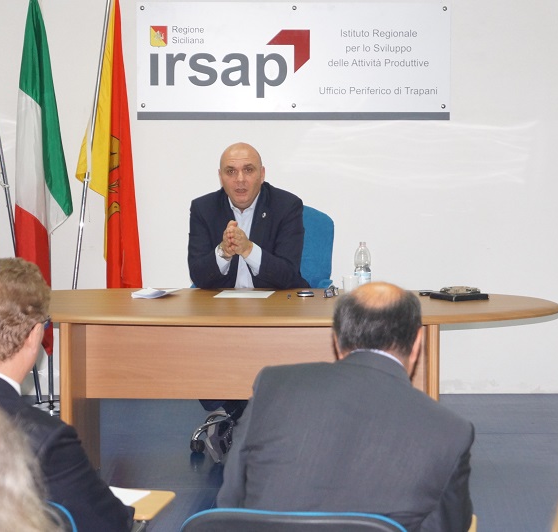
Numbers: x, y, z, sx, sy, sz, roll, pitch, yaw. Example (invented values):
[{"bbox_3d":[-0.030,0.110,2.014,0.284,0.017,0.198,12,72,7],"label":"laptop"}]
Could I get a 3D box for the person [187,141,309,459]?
[{"bbox_3d":[-0.127,0.153,7.705,0.520,1.320,0.800,0,5,4],"label":"person"}]

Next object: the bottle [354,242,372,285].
[{"bbox_3d":[0.329,0.018,7.224,0.067,0.220,0.067,0,5,1],"label":"bottle"}]

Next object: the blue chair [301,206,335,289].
[{"bbox_3d":[-0.067,0.257,7.954,0.630,1.070,0.640,0,5,1],"label":"blue chair"}]

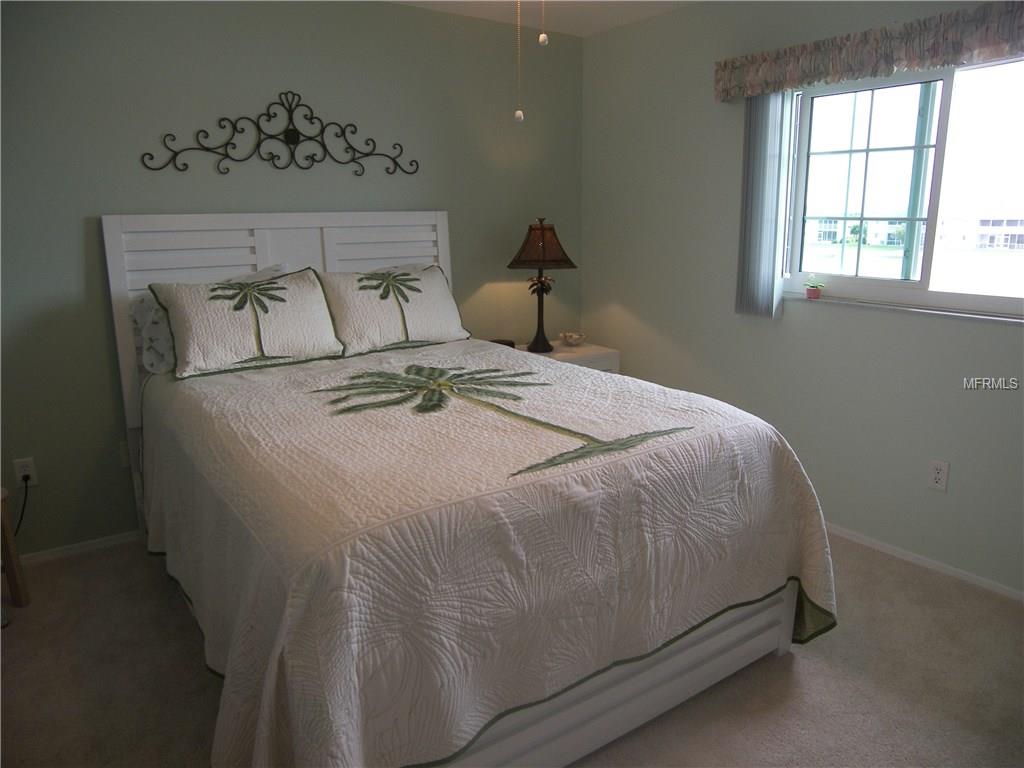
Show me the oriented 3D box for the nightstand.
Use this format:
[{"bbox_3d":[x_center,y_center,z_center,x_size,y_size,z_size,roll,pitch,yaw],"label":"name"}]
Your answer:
[{"bbox_3d":[0.229,0.128,4.151,0.610,0.660,0.460,-10,16,-34],"label":"nightstand"}]

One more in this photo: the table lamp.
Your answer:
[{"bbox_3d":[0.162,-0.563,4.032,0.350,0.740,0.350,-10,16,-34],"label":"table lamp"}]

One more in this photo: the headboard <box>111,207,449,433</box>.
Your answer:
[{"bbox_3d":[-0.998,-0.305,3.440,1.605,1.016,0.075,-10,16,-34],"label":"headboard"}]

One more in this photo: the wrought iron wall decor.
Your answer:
[{"bbox_3d":[-1.014,-1.157,3.280,1.292,0.364,0.030,-10,16,-34],"label":"wrought iron wall decor"}]

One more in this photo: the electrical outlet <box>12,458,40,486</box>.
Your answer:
[{"bbox_3d":[-2.009,0.370,2.937,0.073,0.118,0.012,-10,16,-34],"label":"electrical outlet"}]

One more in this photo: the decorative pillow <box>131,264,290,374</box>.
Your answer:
[{"bbox_3d":[-1.251,-0.286,3.062,0.660,0.440,0.180,-10,-6,-34],"label":"decorative pillow"}]

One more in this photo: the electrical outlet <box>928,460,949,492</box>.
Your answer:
[{"bbox_3d":[1.686,0.364,2.806,0.012,0.117,0.073,-10,16,-34],"label":"electrical outlet"}]

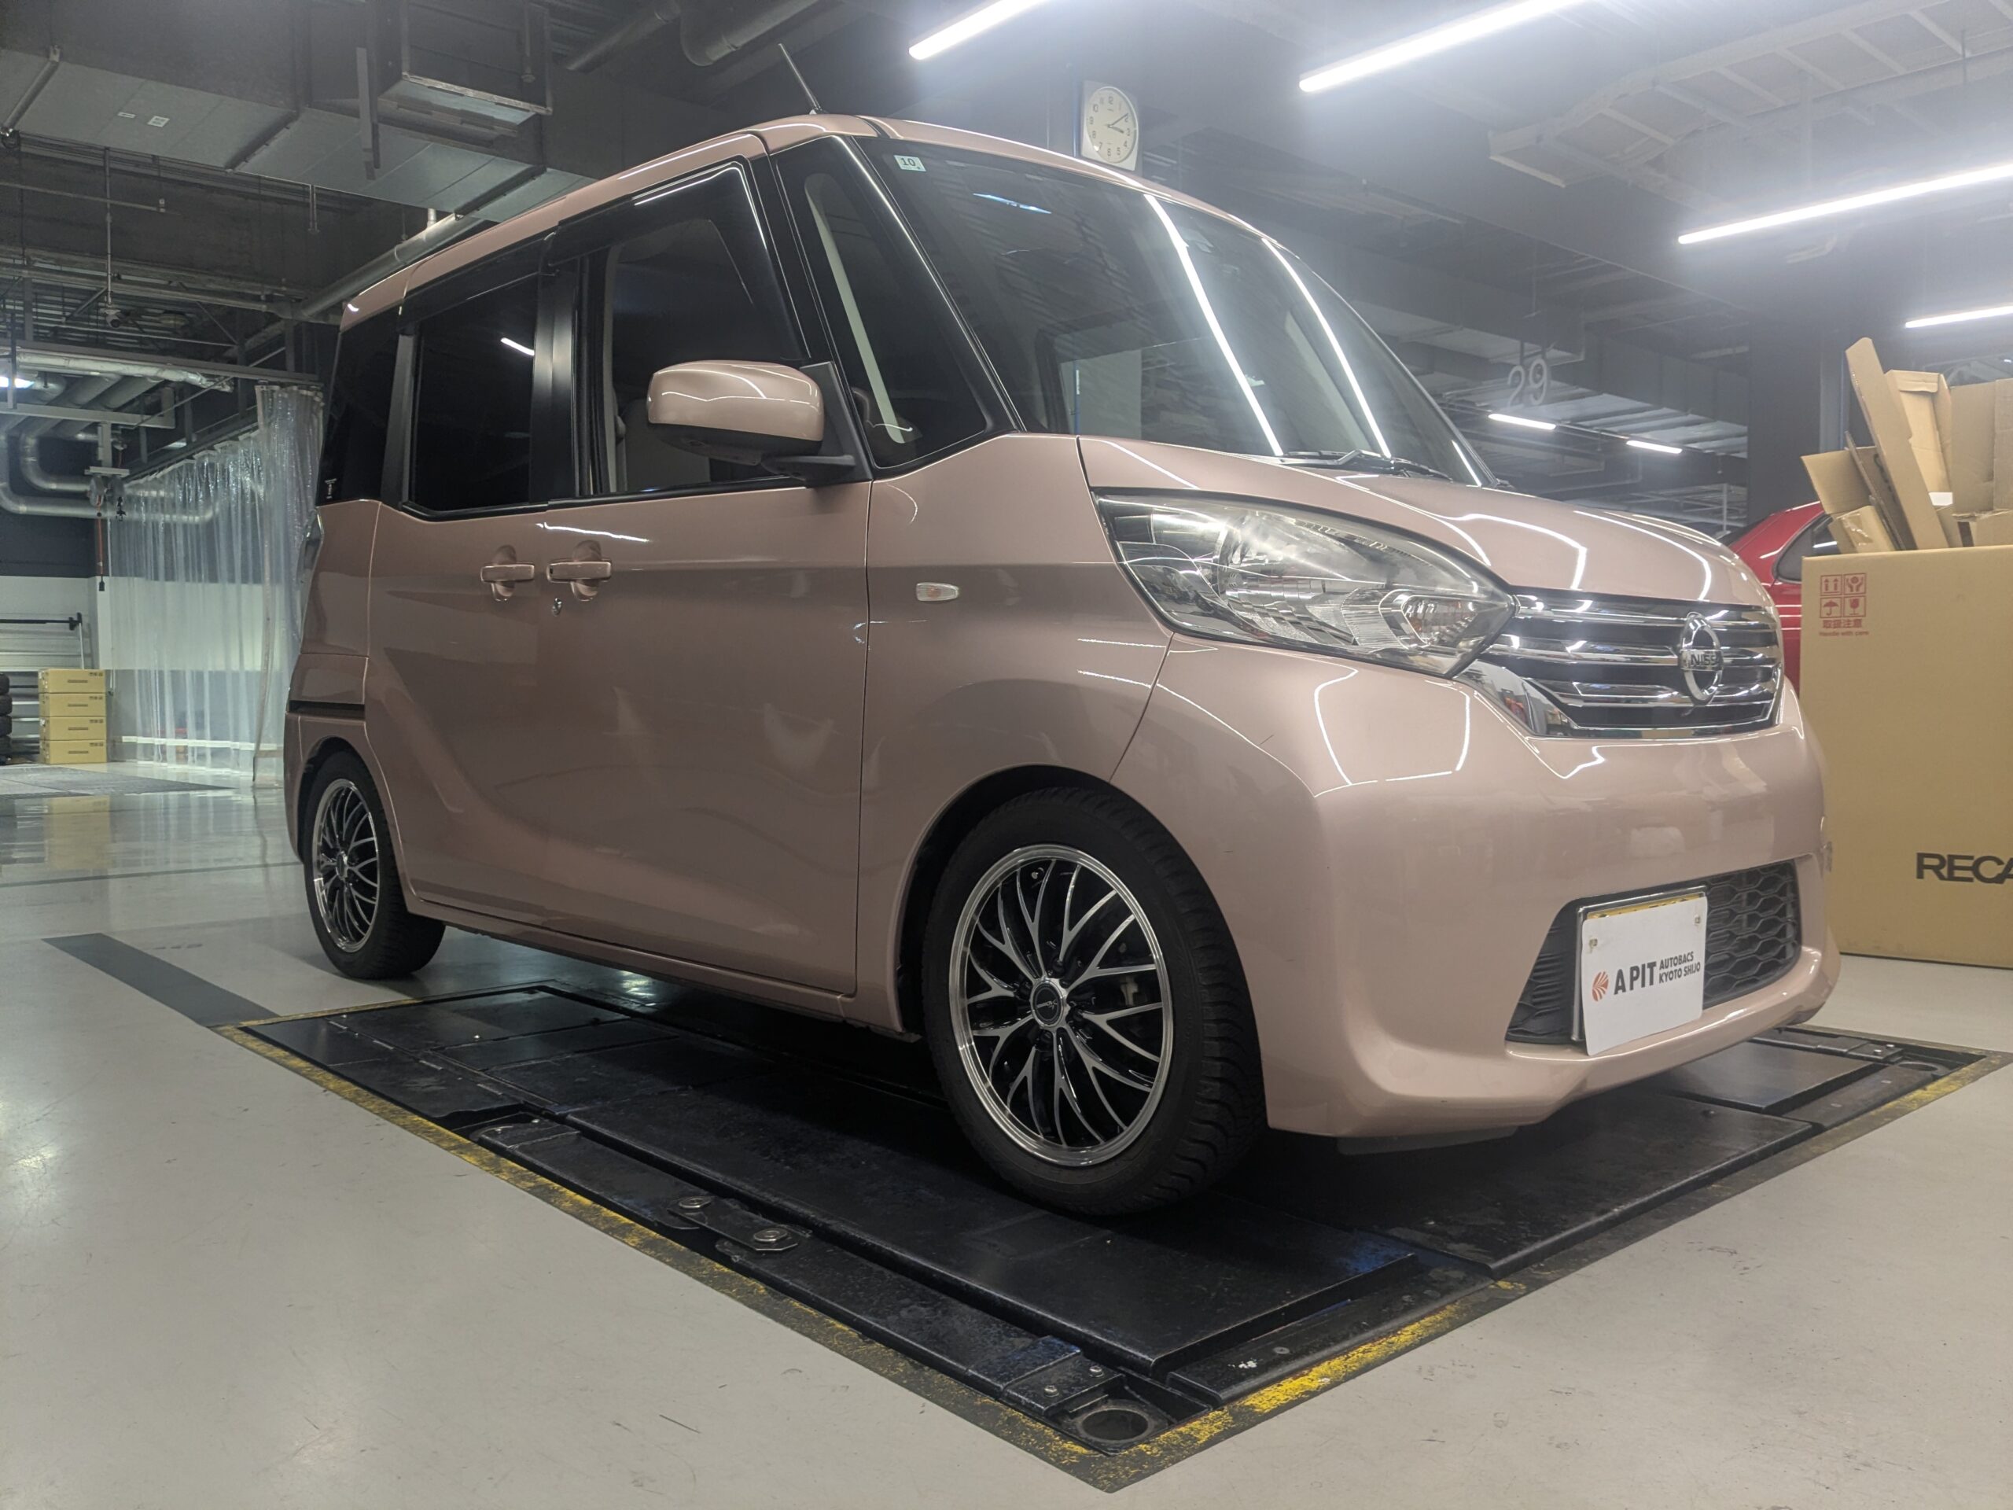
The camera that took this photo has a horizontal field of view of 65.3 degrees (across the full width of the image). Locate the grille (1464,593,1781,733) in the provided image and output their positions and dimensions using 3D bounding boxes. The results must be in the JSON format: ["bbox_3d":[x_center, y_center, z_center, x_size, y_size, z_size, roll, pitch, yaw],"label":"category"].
[{"bbox_3d":[0.921,-0.121,2.180,0.820,0.180,0.125,-1,2,-44],"label":"grille"}]

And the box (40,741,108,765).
[{"bbox_3d":[-10.438,-0.029,17.563,0.540,0.262,0.500,-1,2,-44],"label":"box"}]

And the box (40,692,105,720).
[{"bbox_3d":[-10.445,-0.553,17.548,0.540,0.262,0.500,-1,2,-44],"label":"box"}]

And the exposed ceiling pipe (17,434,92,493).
[{"bbox_3d":[-8.880,-2.718,14.667,0.600,0.530,0.170,-3,4,-41],"label":"exposed ceiling pipe"}]

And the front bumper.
[{"bbox_3d":[0.813,0.128,2.276,1.460,0.580,0.440,-3,3,-43],"label":"front bumper"}]

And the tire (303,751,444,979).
[{"bbox_3d":[-1.543,0.263,3.850,0.175,0.565,0.565,-3,3,-43],"label":"tire"}]

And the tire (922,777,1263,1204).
[{"bbox_3d":[0.121,0.324,2.115,0.168,0.562,0.562,-1,2,-43],"label":"tire"}]

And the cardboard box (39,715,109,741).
[{"bbox_3d":[-9.142,-0.261,15.364,0.480,0.222,0.470,-3,4,-41],"label":"cardboard box"}]

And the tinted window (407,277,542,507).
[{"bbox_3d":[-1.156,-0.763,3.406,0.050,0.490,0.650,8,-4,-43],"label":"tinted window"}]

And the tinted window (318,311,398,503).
[{"bbox_3d":[-1.549,-0.829,3.783,0.070,0.470,0.470,10,-5,-40],"label":"tinted window"}]

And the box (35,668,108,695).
[{"bbox_3d":[-10.451,-0.815,17.541,0.540,0.262,0.500,-1,2,-44],"label":"box"}]

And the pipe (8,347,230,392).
[{"bbox_3d":[-8.014,-3.485,14.200,1.850,0.200,0.140,-1,2,-39],"label":"pipe"}]

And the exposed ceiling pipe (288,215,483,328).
[{"bbox_3d":[-4.077,-3.169,10.203,0.120,0.120,3.100,-3,4,-41],"label":"exposed ceiling pipe"}]

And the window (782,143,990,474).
[{"bbox_3d":[-0.201,-0.705,2.411,0.480,0.550,0.080,3,-4,37],"label":"window"}]

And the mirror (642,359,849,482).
[{"bbox_3d":[-0.365,-0.488,2.291,0.250,0.165,0.175,-3,3,-43],"label":"mirror"}]

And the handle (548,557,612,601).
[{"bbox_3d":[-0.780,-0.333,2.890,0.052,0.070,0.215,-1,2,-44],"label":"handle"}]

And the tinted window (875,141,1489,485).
[{"bbox_3d":[0.367,-0.756,2.698,1.250,0.770,0.180,-3,-35,-43],"label":"tinted window"}]

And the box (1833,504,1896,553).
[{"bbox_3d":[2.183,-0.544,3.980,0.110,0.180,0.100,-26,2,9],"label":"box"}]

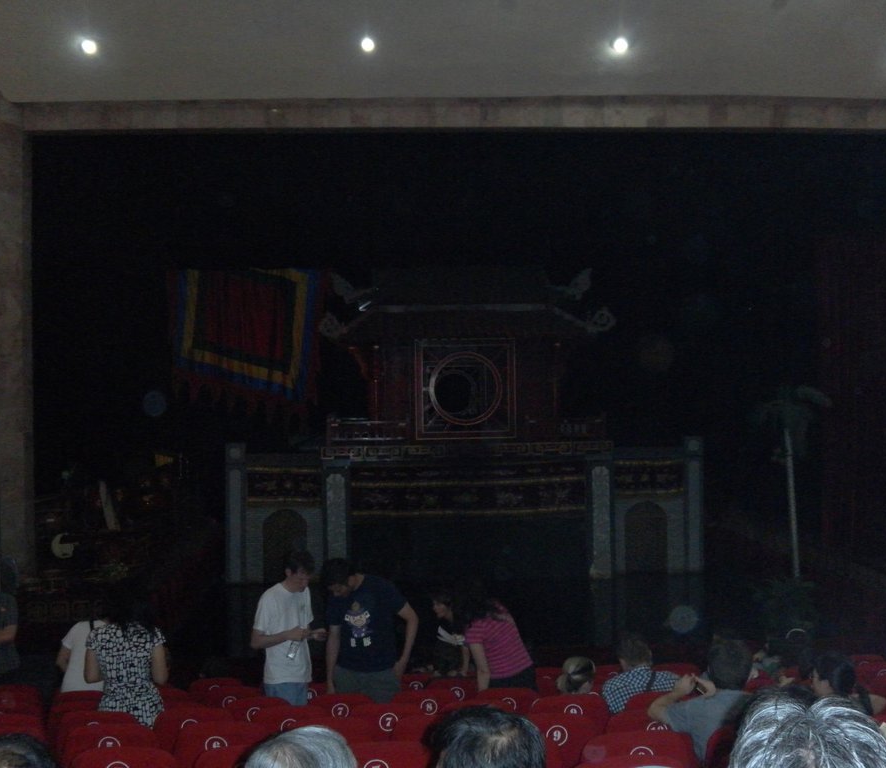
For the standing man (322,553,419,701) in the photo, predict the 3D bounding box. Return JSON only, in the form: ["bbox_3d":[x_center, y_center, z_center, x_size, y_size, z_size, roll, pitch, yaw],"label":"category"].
[{"bbox_3d":[-0.506,2.080,7.270,0.620,1.718,0.420,-1,-1,17],"label":"standing man"}]

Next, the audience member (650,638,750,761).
[{"bbox_3d":[1.192,1.737,4.689,0.580,1.200,0.720,-1,-1,-12],"label":"audience member"}]

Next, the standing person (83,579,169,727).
[{"bbox_3d":[-1.959,2.011,6.448,0.520,1.568,0.380,-1,-1,0],"label":"standing person"}]

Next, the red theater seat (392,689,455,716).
[{"bbox_3d":[-0.120,2.395,6.836,0.530,0.880,0.580,-1,-1,-3],"label":"red theater seat"}]

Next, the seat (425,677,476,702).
[{"bbox_3d":[0.100,2.637,7.888,0.510,0.920,0.580,-1,-1,-5],"label":"seat"}]

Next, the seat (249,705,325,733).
[{"bbox_3d":[-0.864,2.236,6.009,0.530,0.880,0.580,-1,-1,-3],"label":"seat"}]

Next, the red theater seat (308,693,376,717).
[{"bbox_3d":[-0.672,2.491,7.043,0.510,0.920,0.580,-1,-1,-3],"label":"red theater seat"}]

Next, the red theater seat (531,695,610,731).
[{"bbox_3d":[0.747,2.309,6.373,0.510,0.920,0.580,-1,-1,-7],"label":"red theater seat"}]

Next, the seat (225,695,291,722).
[{"bbox_3d":[-1.224,2.503,7.024,0.510,0.920,0.580,-1,-1,-1],"label":"seat"}]

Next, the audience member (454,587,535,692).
[{"bbox_3d":[0.384,2.189,7.363,0.600,1.479,0.480,-1,-1,6],"label":"audience member"}]

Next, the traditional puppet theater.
[{"bbox_3d":[0.271,0.554,14.195,6.050,4.300,2.500,-1,-1,-3],"label":"traditional puppet theater"}]

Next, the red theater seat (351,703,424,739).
[{"bbox_3d":[-0.329,2.229,6.036,0.530,0.880,0.580,-1,-1,-3],"label":"red theater seat"}]

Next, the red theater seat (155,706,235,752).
[{"bbox_3d":[-1.398,2.242,5.988,0.530,0.880,0.580,-1,-1,-3],"label":"red theater seat"}]

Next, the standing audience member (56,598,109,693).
[{"bbox_3d":[-2.572,2.350,7.636,0.450,1.530,0.360,-1,-1,5],"label":"standing audience member"}]

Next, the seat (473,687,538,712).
[{"bbox_3d":[0.416,2.479,7.128,0.510,0.920,0.580,-1,-1,-6],"label":"seat"}]

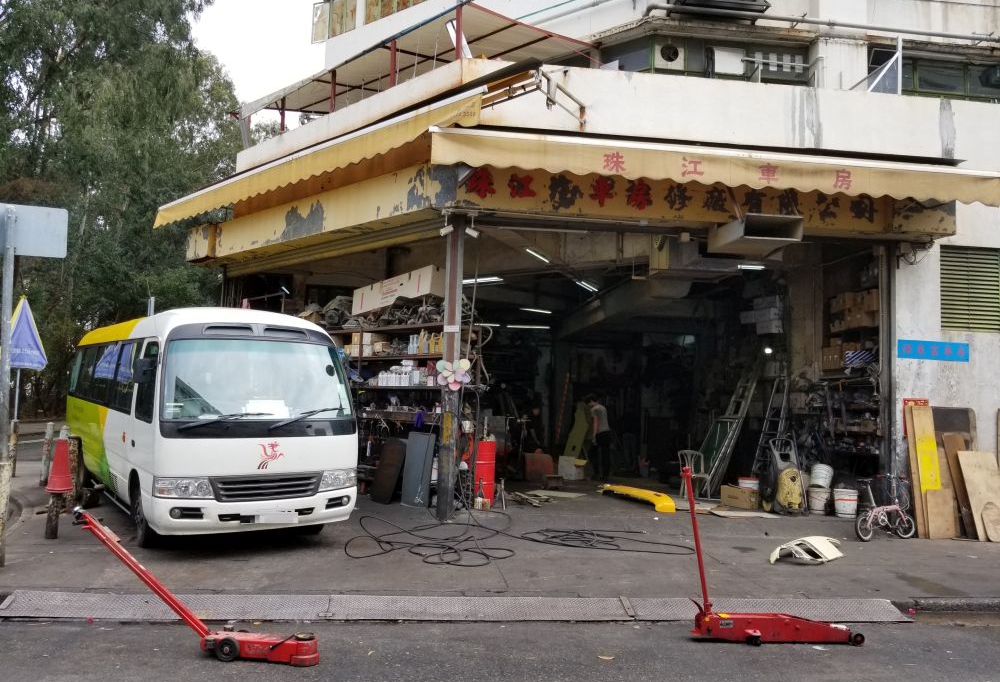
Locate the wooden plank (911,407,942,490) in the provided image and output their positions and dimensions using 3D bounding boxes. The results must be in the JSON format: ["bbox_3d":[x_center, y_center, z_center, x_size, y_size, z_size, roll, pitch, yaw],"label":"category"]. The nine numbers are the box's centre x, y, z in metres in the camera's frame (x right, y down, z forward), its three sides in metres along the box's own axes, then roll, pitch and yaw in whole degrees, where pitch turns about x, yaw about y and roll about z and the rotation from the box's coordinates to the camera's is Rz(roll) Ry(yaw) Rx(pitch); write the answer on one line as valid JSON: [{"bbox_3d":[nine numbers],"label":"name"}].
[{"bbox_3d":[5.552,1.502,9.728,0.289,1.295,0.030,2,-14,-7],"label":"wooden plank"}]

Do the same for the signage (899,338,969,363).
[{"bbox_3d":[5.781,0.132,10.009,1.040,0.235,0.020,3,-4,-7],"label":"signage"}]

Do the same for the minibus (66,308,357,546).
[{"bbox_3d":[-4.290,0.953,10.223,2.080,2.530,6.990,4,-3,-36],"label":"minibus"}]

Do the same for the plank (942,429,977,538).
[{"bbox_3d":[6.009,1.856,9.697,0.307,1.347,0.030,2,-21,-8],"label":"plank"}]

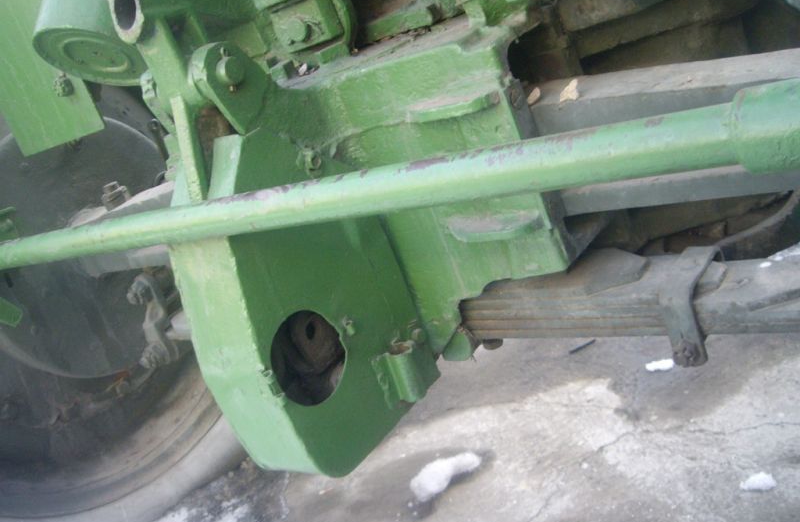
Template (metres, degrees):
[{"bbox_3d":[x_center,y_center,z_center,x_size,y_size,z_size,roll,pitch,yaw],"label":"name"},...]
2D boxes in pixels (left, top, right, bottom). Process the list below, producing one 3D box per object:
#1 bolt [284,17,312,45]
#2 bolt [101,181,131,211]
[{"bbox_3d":[-0.119,-0.269,1.030,0.025,0.025,0.013,-9,23,28],"label":"bolt"},{"bbox_3d":[-0.415,-0.094,1.280,0.037,0.034,0.037,-20,20,0],"label":"bolt"}]

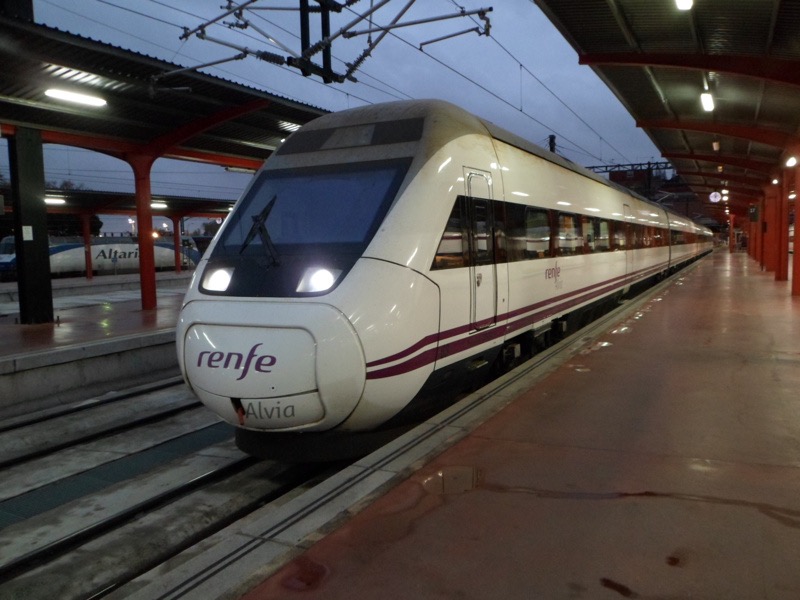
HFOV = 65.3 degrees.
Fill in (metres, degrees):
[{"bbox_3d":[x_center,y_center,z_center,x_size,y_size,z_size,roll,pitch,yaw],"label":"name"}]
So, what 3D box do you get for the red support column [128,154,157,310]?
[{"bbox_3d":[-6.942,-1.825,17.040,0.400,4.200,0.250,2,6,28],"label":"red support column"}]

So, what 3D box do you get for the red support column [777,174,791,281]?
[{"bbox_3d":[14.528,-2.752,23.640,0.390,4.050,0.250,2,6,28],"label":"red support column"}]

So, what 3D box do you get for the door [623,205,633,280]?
[{"bbox_3d":[6.731,-1.717,18.397,0.130,2.100,1.150,2,6,28],"label":"door"}]

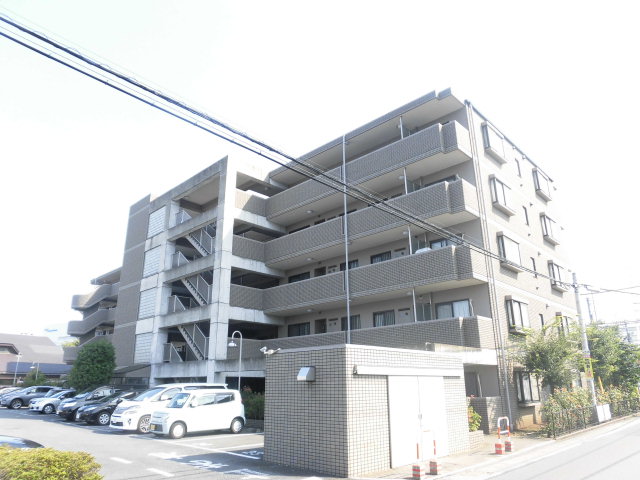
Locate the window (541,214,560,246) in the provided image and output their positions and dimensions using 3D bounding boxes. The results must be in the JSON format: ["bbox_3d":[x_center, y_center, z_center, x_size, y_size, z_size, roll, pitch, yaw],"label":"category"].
[{"bbox_3d":[13.696,-0.666,26.418,0.260,1.460,1.950,-17,-24,41],"label":"window"}]

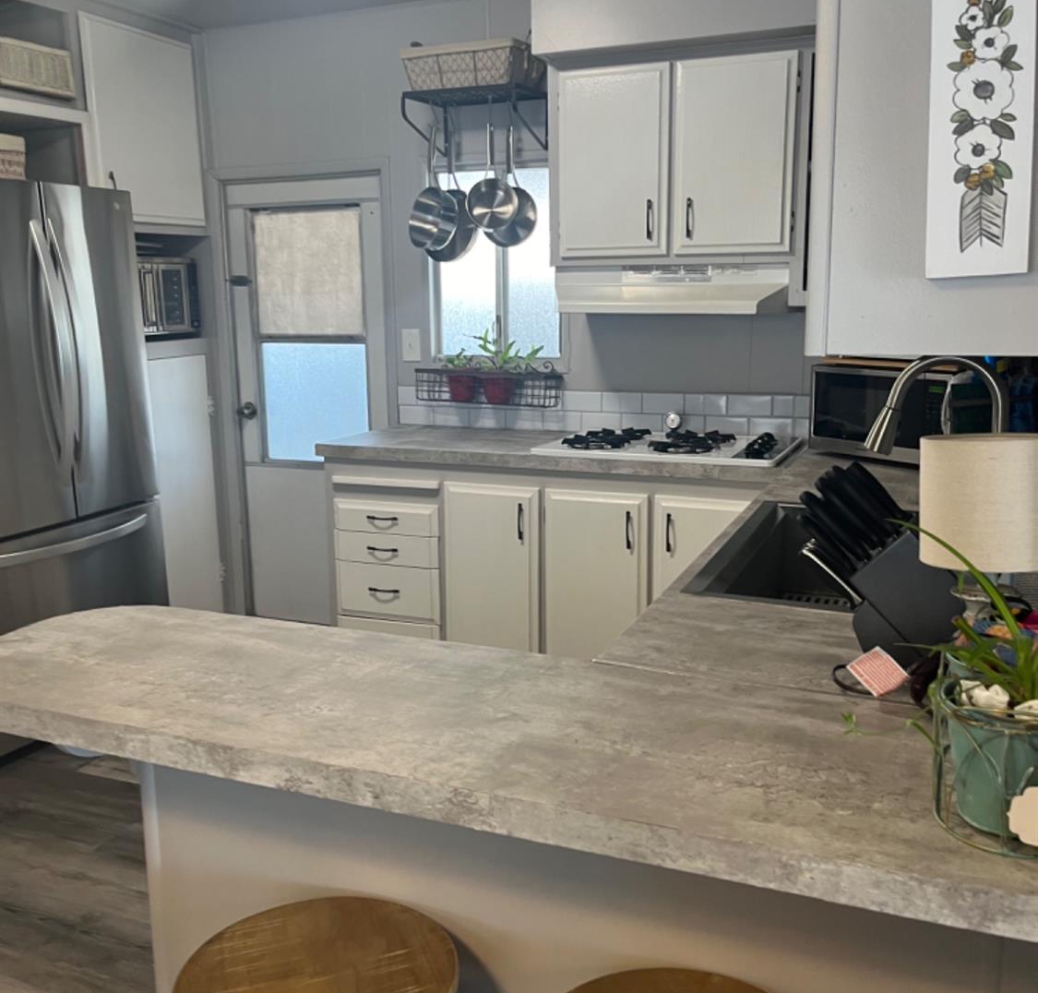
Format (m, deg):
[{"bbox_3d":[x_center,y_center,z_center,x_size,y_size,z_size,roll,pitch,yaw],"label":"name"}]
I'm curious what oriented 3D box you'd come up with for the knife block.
[{"bbox_3d":[0.556,0.134,1.473,0.149,0.197,0.110,4,12,23],"label":"knife block"}]

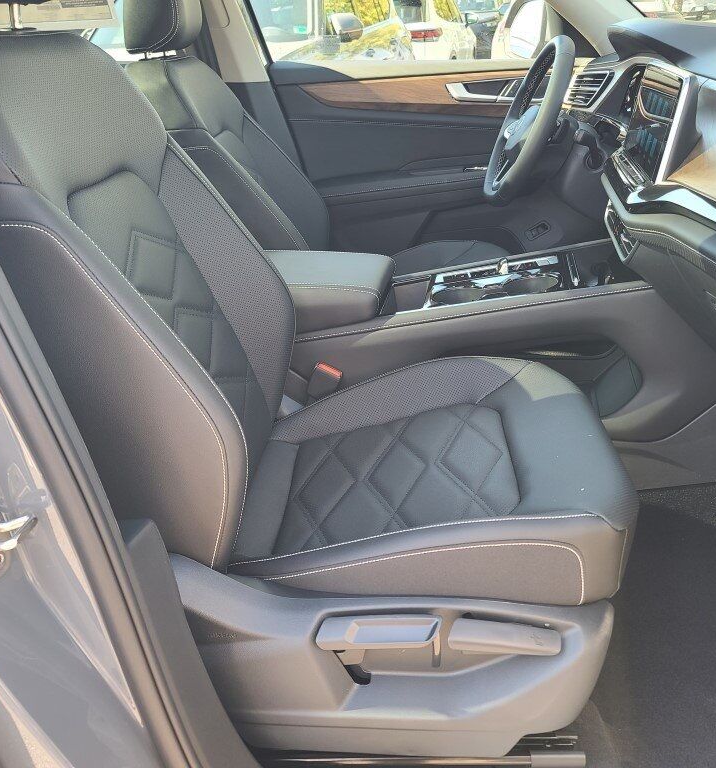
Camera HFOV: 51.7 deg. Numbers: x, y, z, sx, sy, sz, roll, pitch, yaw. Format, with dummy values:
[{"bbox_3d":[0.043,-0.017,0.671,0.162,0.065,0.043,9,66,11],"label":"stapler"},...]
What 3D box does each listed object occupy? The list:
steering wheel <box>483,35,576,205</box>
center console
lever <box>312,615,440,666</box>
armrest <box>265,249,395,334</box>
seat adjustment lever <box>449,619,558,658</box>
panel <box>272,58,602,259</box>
[{"bbox_3d":[0.396,-0.568,1.639,0.090,0.372,0.372,21,28,-8],"label":"steering wheel"},{"bbox_3d":[0.283,-0.180,1.422,0.430,0.095,0.230,-7,28,7],"label":"center console"},{"bbox_3d":[0.028,0.335,0.970,0.158,0.045,0.042,-2,29,5],"label":"lever"},{"bbox_3d":[-0.093,-0.188,1.442,0.330,0.090,0.215,2,29,3],"label":"armrest"},{"bbox_3d":[0.188,0.330,0.961,0.143,0.029,0.032,5,29,1],"label":"seat adjustment lever"},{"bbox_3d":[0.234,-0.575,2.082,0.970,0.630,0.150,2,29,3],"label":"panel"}]

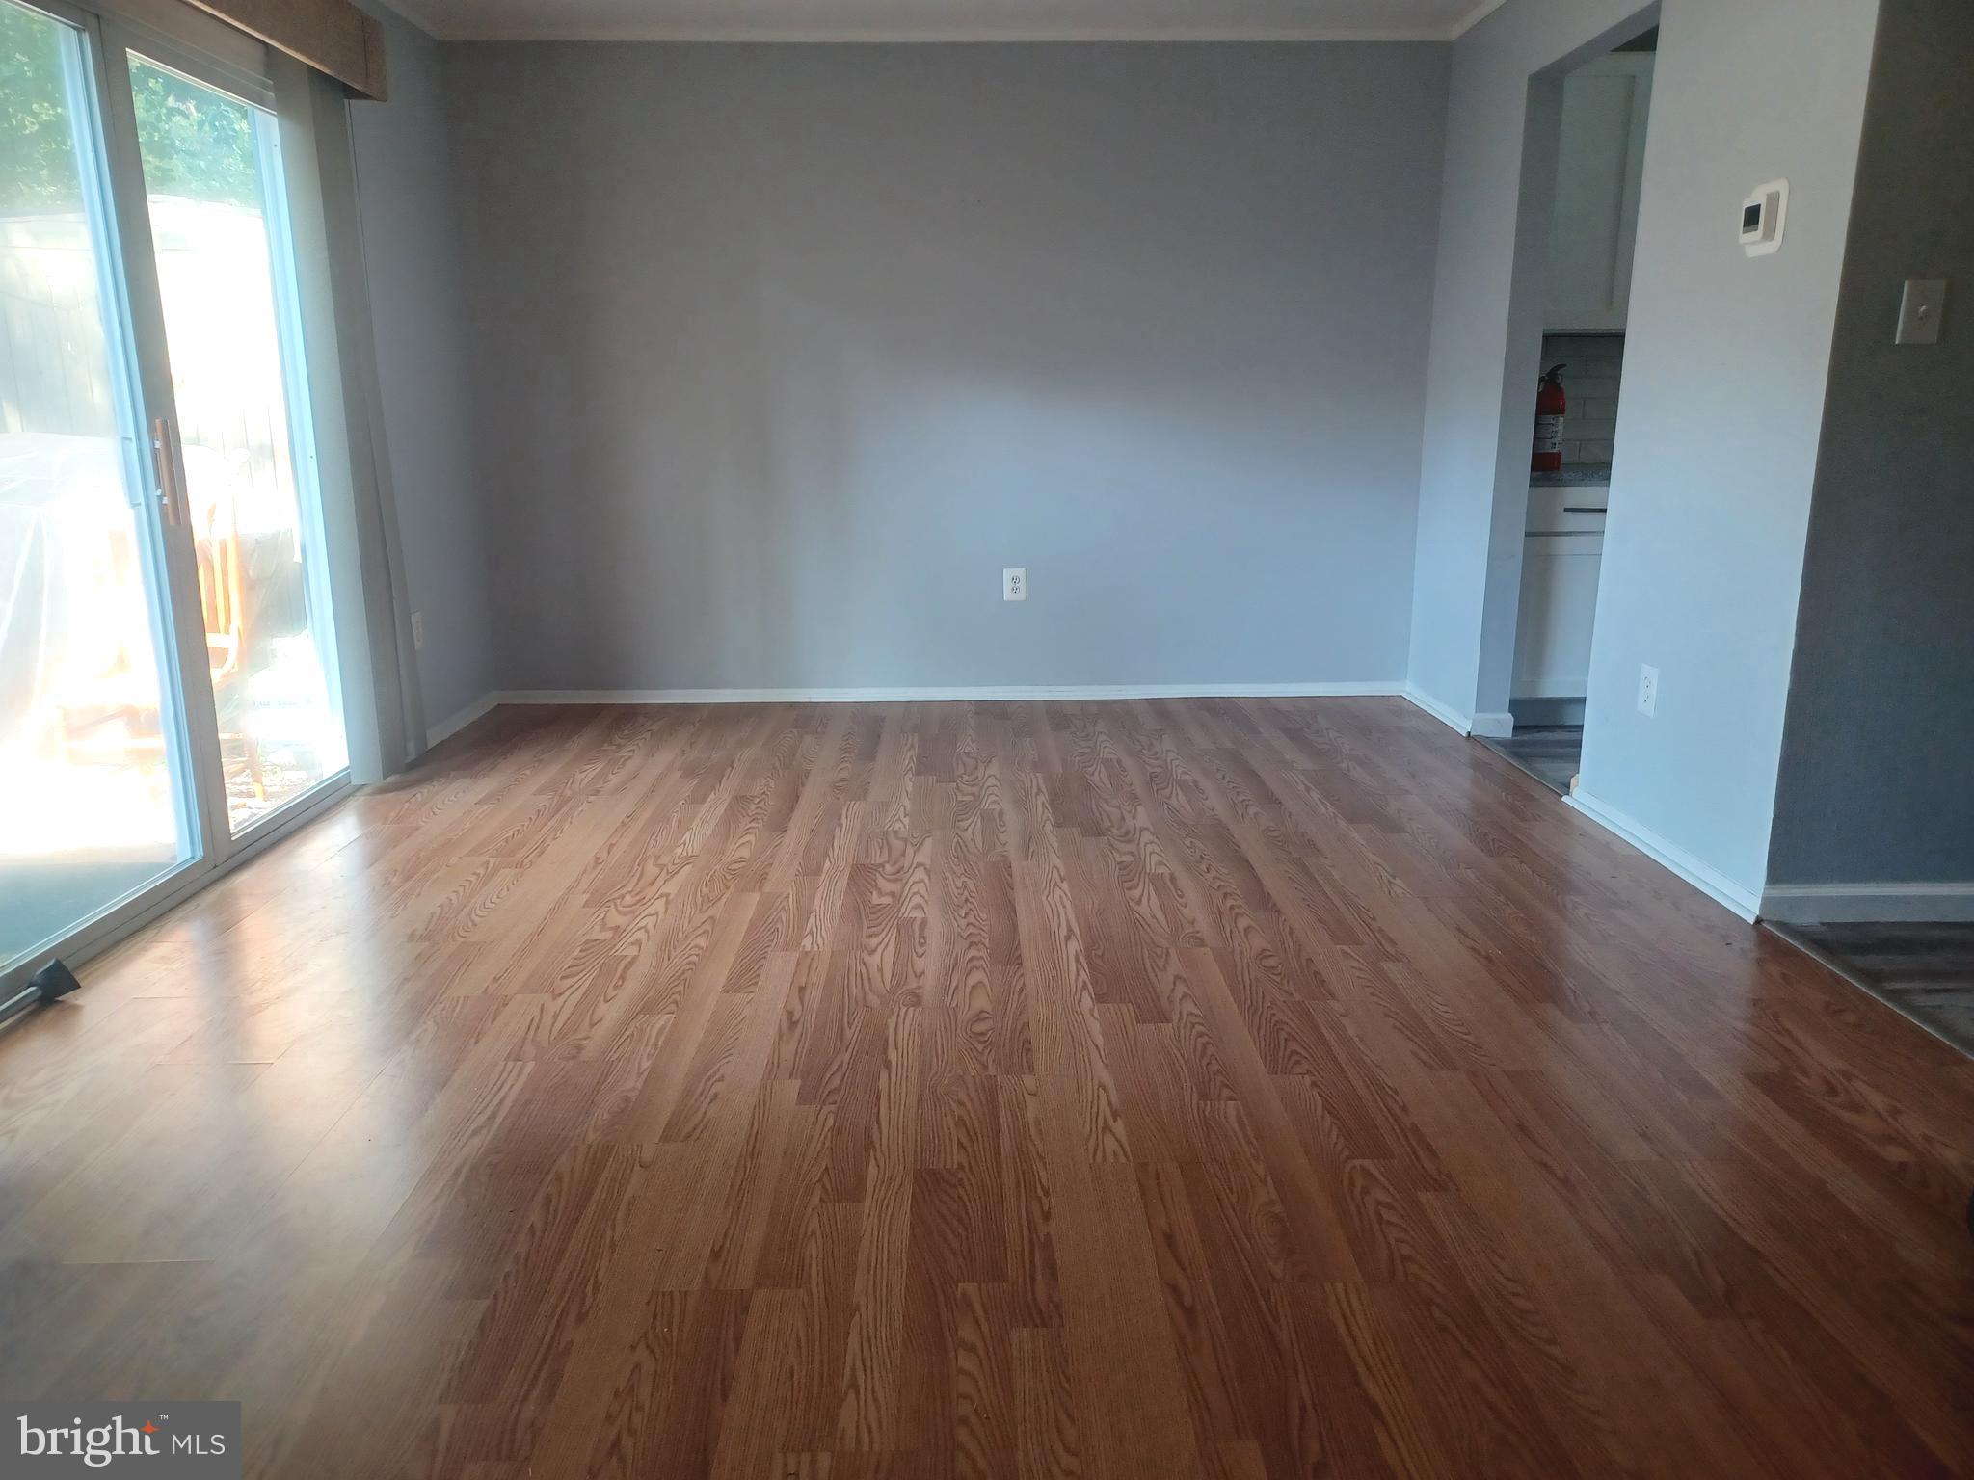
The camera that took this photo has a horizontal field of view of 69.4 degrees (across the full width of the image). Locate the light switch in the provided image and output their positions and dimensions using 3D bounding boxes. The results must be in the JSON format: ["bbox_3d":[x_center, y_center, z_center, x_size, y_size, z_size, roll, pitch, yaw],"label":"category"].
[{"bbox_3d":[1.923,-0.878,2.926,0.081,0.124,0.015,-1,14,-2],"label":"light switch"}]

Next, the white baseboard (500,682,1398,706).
[{"bbox_3d":[-0.128,-0.186,5.639,3.599,0.054,0.022,-1,14,-2],"label":"white baseboard"}]

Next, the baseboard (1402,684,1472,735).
[{"bbox_3d":[1.682,-0.117,5.331,0.022,0.055,0.721,-1,14,-2],"label":"baseboard"}]

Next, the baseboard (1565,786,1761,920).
[{"bbox_3d":[1.728,0.267,3.728,0.022,0.058,1.053,-1,14,-2],"label":"baseboard"}]

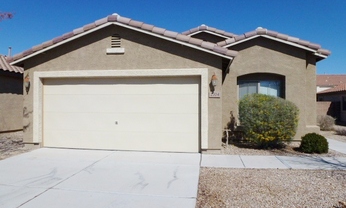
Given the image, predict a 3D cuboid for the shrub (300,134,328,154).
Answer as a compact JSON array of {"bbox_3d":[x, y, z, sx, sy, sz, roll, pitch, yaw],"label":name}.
[{"bbox_3d":[3.996,1.080,6.780,0.710,0.510,0.700,0,1,9],"label":"shrub"}]

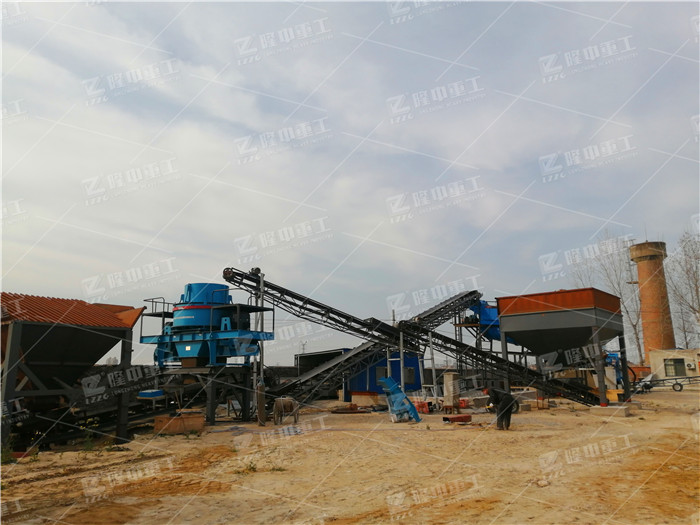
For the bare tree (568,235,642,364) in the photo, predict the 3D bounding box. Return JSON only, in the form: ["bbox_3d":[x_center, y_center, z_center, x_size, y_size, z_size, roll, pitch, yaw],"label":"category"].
[{"bbox_3d":[25.688,4.548,53.792,6.400,14.840,6.000,-6,-12,25],"label":"bare tree"}]

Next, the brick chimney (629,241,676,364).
[{"bbox_3d":[29.178,4.801,51.891,3.600,13.563,3.600,-7,-13,29],"label":"brick chimney"}]

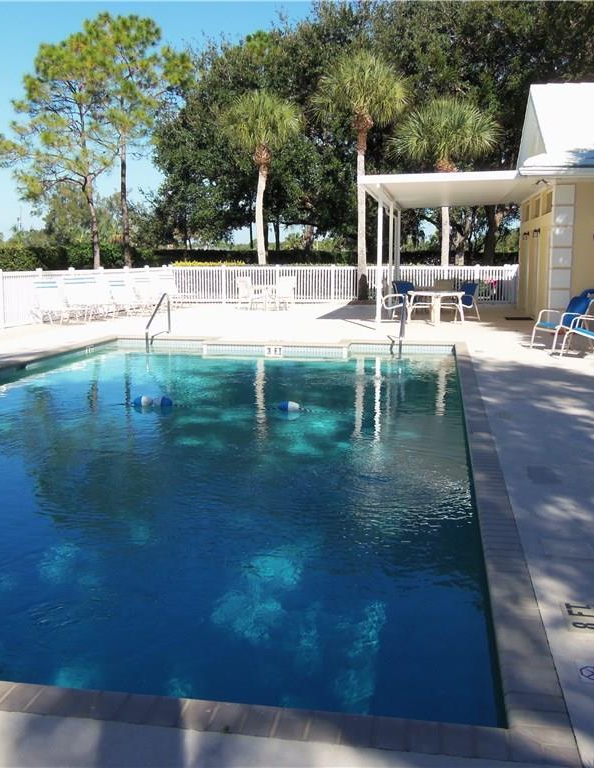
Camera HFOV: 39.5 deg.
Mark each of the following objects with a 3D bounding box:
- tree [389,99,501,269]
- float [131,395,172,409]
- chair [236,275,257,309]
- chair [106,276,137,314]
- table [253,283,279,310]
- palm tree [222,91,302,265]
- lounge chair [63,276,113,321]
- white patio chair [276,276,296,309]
[{"bbox_3d":[5.262,-6.508,29.350,3.800,7.068,3.800,0,9,0],"label":"tree"},{"bbox_3d":[-1.716,0.221,9.867,0.460,0.140,0.140,1,9,8],"label":"float"},{"bbox_3d":[-1.499,-2.670,24.581,0.620,0.950,0.580,6,11,35],"label":"chair"},{"bbox_3d":[-4.830,-2.425,22.797,1.150,0.980,0.660,7,11,37],"label":"chair"},{"bbox_3d":[-0.920,-2.500,24.202,0.880,0.730,0.880,-1,9,-9],"label":"table"},{"bbox_3d":[-1.278,-6.730,29.822,2.800,7.363,2.800,0,9,0],"label":"palm tree"},{"bbox_3d":[-5.266,-2.120,20.821,1.300,1.000,0.680,7,11,37],"label":"lounge chair"},{"bbox_3d":[-0.340,-2.655,24.482,0.620,0.950,0.580,-7,11,-39],"label":"white patio chair"}]

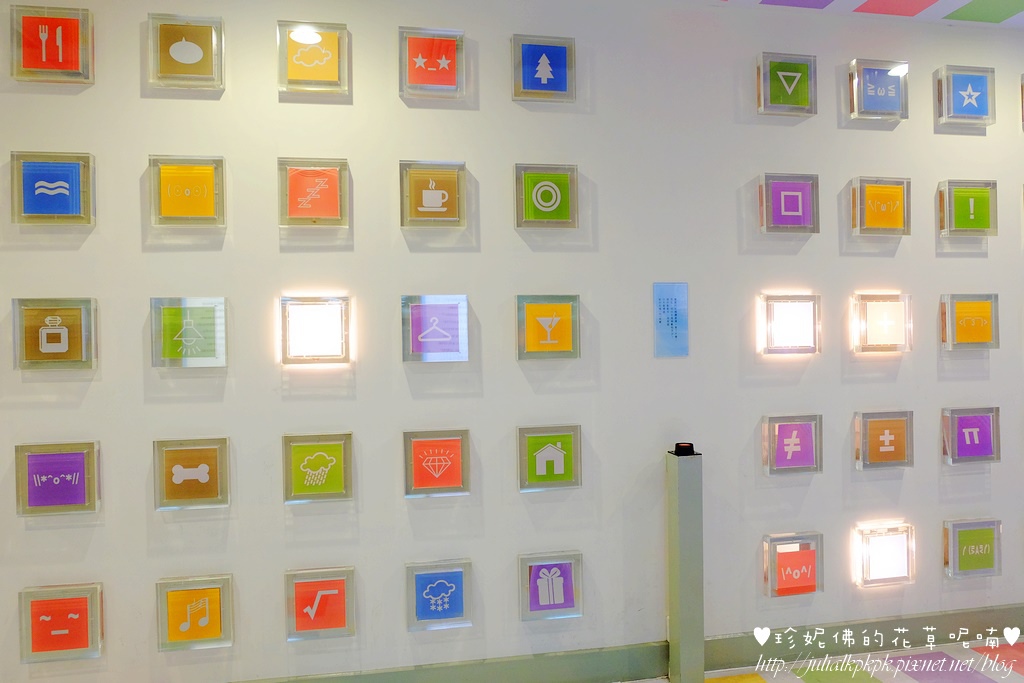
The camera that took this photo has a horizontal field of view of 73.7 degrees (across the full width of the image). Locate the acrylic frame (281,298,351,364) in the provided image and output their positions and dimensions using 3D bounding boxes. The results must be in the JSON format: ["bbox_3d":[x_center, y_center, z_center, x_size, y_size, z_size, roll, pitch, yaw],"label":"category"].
[{"bbox_3d":[-0.616,-0.035,2.157,0.210,0.210,0.044,-1,0,-10],"label":"acrylic frame"}]

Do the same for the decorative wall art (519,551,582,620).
[{"bbox_3d":[0.132,0.818,2.294,0.210,0.210,0.044,-1,0,-10],"label":"decorative wall art"}]

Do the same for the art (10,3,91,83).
[{"bbox_3d":[-1.358,-0.876,2.022,0.210,0.210,0.044,-1,0,-10],"label":"art"}]

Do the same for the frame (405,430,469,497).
[{"bbox_3d":[-0.244,0.395,2.225,0.210,0.210,0.044,-1,0,-10],"label":"frame"}]

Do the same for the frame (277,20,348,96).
[{"bbox_3d":[-0.626,-0.891,2.155,0.210,0.210,0.044,-1,0,-10],"label":"frame"}]

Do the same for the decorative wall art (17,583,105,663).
[{"bbox_3d":[-1.531,0.959,2.327,0.240,0.240,0.045,-1,0,-10],"label":"decorative wall art"}]

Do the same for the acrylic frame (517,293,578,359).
[{"bbox_3d":[0.135,-0.051,2.579,0.235,0.235,0.051,-1,0,-10],"label":"acrylic frame"}]

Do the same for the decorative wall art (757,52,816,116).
[{"bbox_3d":[1.128,-1.046,2.795,0.240,0.240,0.045,-1,0,-10],"label":"decorative wall art"}]

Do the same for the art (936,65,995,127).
[{"bbox_3d":[1.959,-1.053,2.937,0.240,0.240,0.043,-1,0,-10],"label":"art"}]

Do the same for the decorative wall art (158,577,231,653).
[{"bbox_3d":[-1.105,0.950,2.389,0.240,0.240,0.043,-1,0,-10],"label":"decorative wall art"}]

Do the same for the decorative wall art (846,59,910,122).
[{"bbox_3d":[1.523,-1.036,2.831,0.235,0.235,0.051,-1,0,-10],"label":"decorative wall art"}]

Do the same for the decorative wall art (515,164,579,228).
[{"bbox_3d":[0.129,-0.541,2.577,0.235,0.235,0.051,-1,0,-10],"label":"decorative wall art"}]

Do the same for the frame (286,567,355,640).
[{"bbox_3d":[-0.692,0.949,2.474,0.240,0.240,0.045,-1,0,-10],"label":"frame"}]

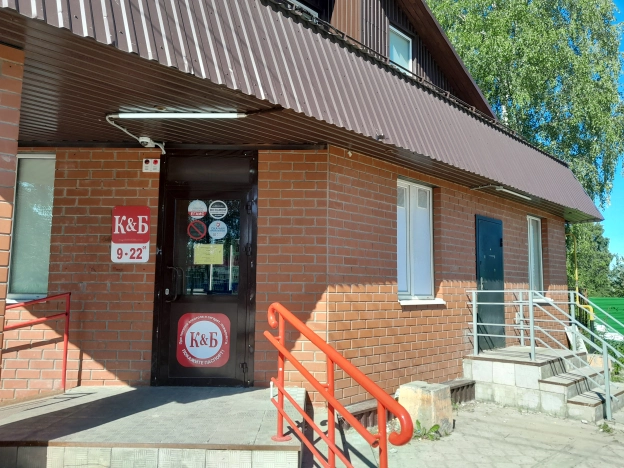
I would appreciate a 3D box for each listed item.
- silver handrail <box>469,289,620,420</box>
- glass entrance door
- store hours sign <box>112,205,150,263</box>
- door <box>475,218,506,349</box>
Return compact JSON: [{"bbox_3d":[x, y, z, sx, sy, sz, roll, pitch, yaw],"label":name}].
[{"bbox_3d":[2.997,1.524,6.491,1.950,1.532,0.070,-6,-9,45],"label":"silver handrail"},{"bbox_3d":[-1.116,0.545,5.125,0.995,2.070,0.080,0,-6,0],"label":"glass entrance door"},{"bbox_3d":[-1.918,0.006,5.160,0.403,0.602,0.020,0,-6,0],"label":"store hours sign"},{"bbox_3d":[2.896,0.790,7.846,0.080,2.119,0.980,-6,-9,45],"label":"door"}]

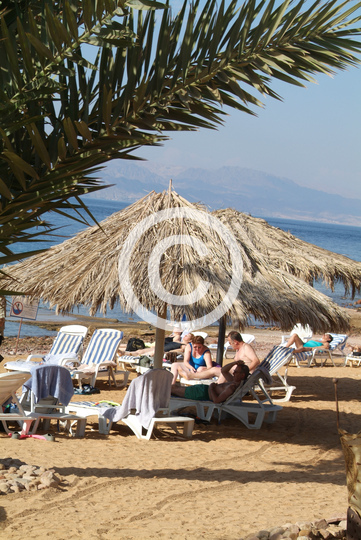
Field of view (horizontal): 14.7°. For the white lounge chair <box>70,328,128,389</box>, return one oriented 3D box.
[{"bbox_3d":[-1.598,1.455,22.787,0.700,0.920,1.860,7,3,28],"label":"white lounge chair"}]

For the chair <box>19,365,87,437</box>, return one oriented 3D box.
[{"bbox_3d":[-1.856,1.592,18.345,0.700,0.880,1.860,5,3,-23],"label":"chair"}]

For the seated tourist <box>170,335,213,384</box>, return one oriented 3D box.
[{"bbox_3d":[0.237,1.608,22.593,0.750,1.000,0.650,6,3,14],"label":"seated tourist"}]

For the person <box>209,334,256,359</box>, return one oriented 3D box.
[{"bbox_3d":[0.790,1.607,22.493,0.800,1.120,0.550,4,3,-31],"label":"person"}]

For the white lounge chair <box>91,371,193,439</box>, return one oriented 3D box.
[{"bbox_3d":[-0.769,1.691,18.708,1.860,0.880,0.700,8,3,43],"label":"white lounge chair"}]

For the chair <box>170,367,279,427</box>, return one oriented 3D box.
[{"bbox_3d":[0.484,1.756,20.631,1.860,0.880,0.700,7,3,21],"label":"chair"}]

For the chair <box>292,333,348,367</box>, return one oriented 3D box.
[{"bbox_3d":[2.893,1.731,30.893,1.800,0.760,0.700,3,3,-43],"label":"chair"}]

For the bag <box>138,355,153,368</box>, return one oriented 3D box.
[{"bbox_3d":[-0.595,1.547,23.392,0.230,0.240,0.180,7,3,17],"label":"bag"}]

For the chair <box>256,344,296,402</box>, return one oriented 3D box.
[{"bbox_3d":[0.958,1.701,23.228,1.860,0.920,0.700,4,3,-34],"label":"chair"}]

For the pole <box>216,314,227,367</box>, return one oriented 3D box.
[{"bbox_3d":[0.745,0.633,23.347,0.110,2.450,0.110,6,3,0],"label":"pole"}]

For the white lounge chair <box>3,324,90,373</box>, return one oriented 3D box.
[{"bbox_3d":[-2.235,1.381,23.064,0.700,0.920,1.860,7,3,28],"label":"white lounge chair"}]

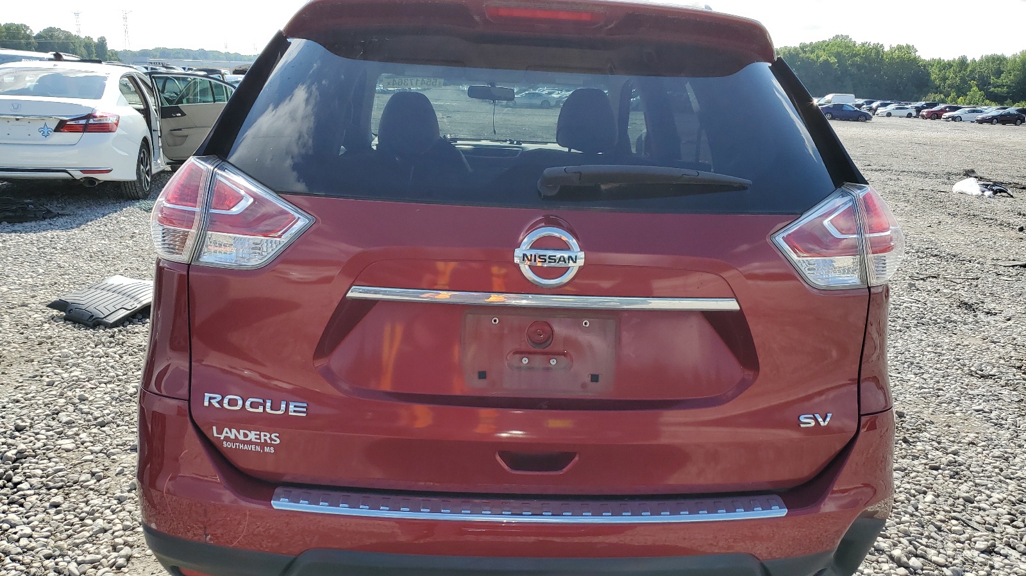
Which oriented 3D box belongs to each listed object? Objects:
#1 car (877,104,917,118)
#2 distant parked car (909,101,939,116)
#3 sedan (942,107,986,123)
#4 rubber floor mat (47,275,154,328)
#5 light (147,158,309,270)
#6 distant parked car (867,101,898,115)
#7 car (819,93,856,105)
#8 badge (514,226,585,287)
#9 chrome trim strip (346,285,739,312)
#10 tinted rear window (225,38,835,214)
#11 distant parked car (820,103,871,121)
[{"bbox_3d":[48.725,-22.395,98.000,4.800,1.450,1.830,1,15,-7],"label":"car"},{"bbox_3d":[55.443,-23.805,103.000,5.300,1.900,2.000,1,15,-7],"label":"distant parked car"},{"bbox_3d":[48.213,-18.298,81.666,4.800,1.440,1.830,2,15,-4],"label":"sedan"},{"bbox_3d":[-2.530,0.052,4.918,0.610,0.110,0.690,9,16,20],"label":"rubber floor mat"},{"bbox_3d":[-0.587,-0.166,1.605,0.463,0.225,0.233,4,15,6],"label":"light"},{"bbox_3d":[48.168,-23.490,101.000,4.900,1.780,1.920,1,15,-7],"label":"distant parked car"},{"bbox_3d":[44.991,-25.871,108.000,5.700,2.600,2.050,1,15,-7],"label":"car"},{"bbox_3d":[0.067,-0.058,1.435,0.132,0.114,0.016,2,7,-3],"label":"badge"},{"bbox_3d":[0.064,0.017,1.452,0.750,0.028,0.040,2,15,-4],"label":"chrome trim strip"},{"bbox_3d":[0.058,-0.312,1.592,1.280,0.380,0.085,2,-22,-4],"label":"tinted rear window"},{"bbox_3d":[28.325,-15.183,66.500,4.600,1.440,1.800,7,15,16],"label":"distant parked car"}]

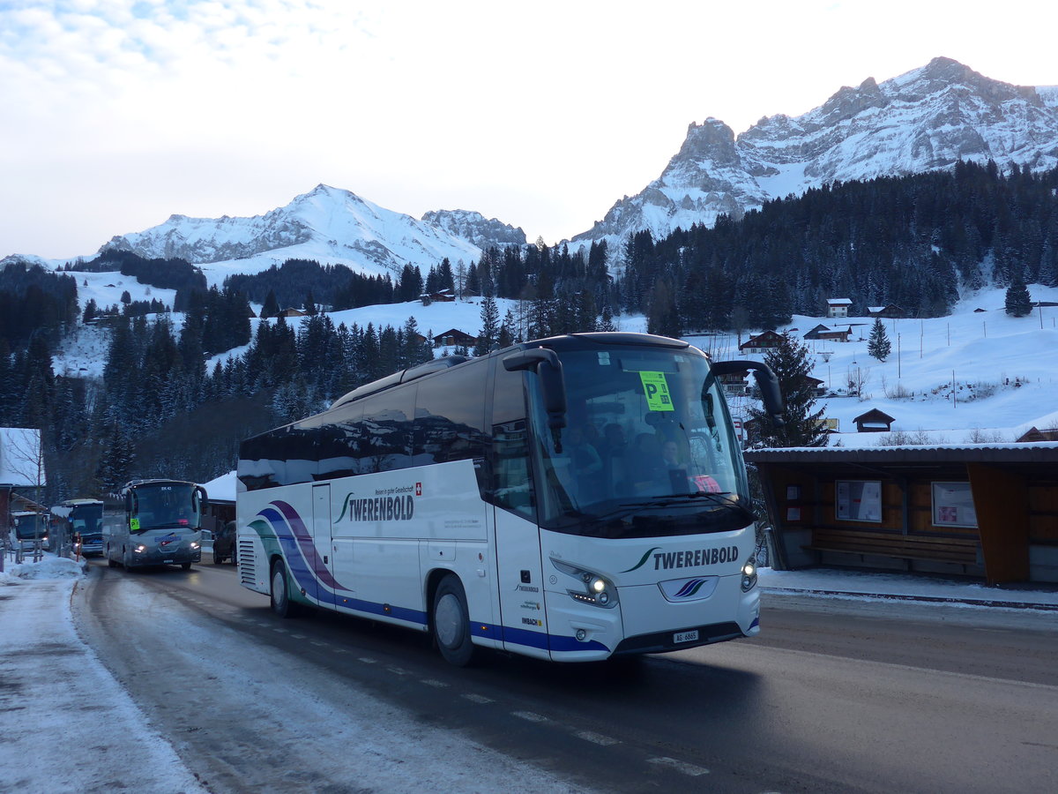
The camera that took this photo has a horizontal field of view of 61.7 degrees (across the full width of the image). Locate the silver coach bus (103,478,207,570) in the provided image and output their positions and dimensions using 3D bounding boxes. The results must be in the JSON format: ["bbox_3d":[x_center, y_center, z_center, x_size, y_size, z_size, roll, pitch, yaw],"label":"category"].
[{"bbox_3d":[-16.840,5.620,39.100,2.570,3.500,12.400,1,-7,-30],"label":"silver coach bus"}]

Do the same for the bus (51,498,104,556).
[{"bbox_3d":[-29.600,8.660,58.800,2.530,3.420,11.200,2,-7,-34],"label":"bus"}]

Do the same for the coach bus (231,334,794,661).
[{"bbox_3d":[-1.860,1.690,14.104,2.620,3.700,12.750,1,-8,-32],"label":"coach bus"}]

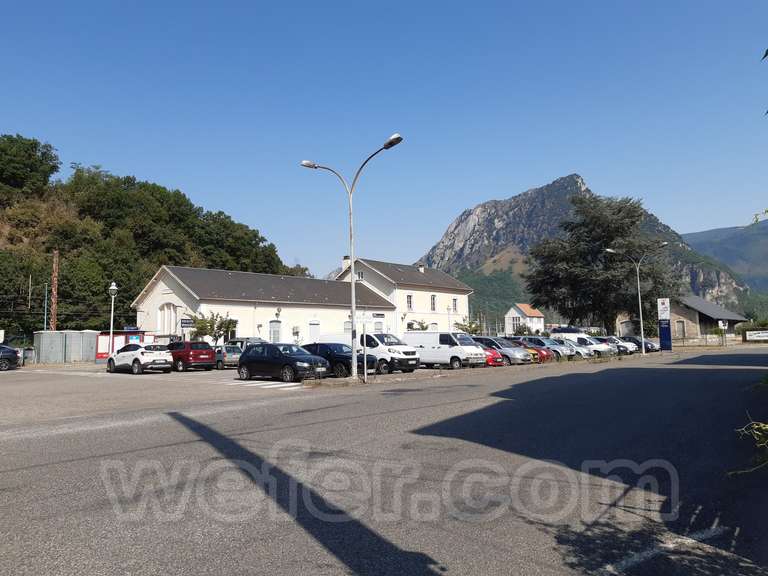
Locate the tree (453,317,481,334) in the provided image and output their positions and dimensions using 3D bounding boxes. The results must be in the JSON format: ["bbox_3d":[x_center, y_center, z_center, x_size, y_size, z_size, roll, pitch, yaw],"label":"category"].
[{"bbox_3d":[8.927,5.064,62.287,3.000,3.760,3.000,-5,-7,41],"label":"tree"}]

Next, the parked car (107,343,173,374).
[{"bbox_3d":[-13.113,3.735,30.821,4.272,1.550,1.800,-5,-7,40],"label":"parked car"}]

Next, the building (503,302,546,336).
[{"bbox_3d":[26.650,6.946,108.986,4.510,7.790,7.020,-6,-7,41],"label":"building"}]

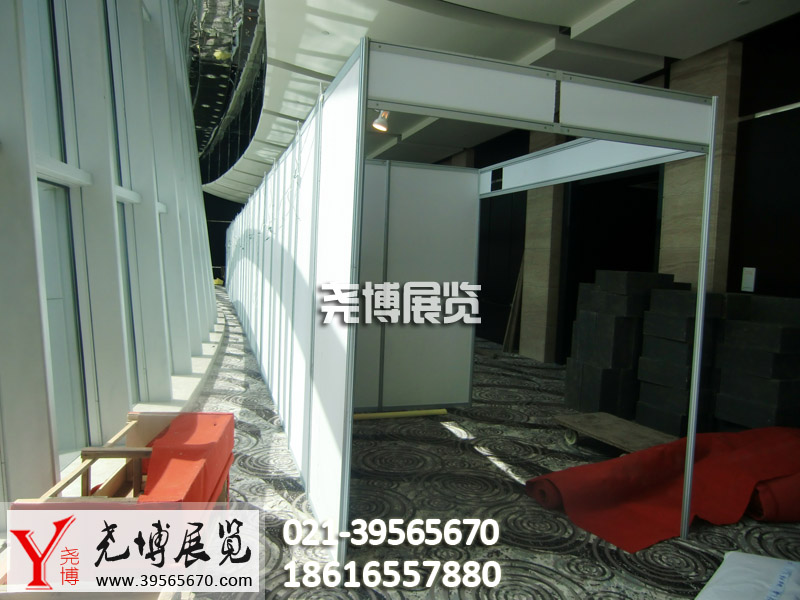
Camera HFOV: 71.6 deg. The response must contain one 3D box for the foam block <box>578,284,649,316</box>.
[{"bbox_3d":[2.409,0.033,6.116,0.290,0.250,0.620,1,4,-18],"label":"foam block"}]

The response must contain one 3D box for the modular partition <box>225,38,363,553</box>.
[{"bbox_3d":[-3.392,-0.696,11.962,0.050,2.500,20.000,1,4,-19],"label":"modular partition"}]

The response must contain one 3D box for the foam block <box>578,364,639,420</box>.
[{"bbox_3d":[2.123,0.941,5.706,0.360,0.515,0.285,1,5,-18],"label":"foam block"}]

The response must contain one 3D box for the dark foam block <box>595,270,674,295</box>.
[{"bbox_3d":[2.477,-0.187,5.880,0.570,0.227,0.490,1,5,-18],"label":"dark foam block"}]

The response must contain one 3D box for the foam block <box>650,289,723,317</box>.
[{"bbox_3d":[2.724,0.031,5.297,0.315,0.221,0.507,0,5,-25],"label":"foam block"}]

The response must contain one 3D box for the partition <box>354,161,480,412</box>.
[{"bbox_3d":[-0.140,-0.113,5.553,2.000,2.500,0.050,1,4,-18],"label":"partition"}]

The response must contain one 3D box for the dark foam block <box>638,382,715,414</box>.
[{"bbox_3d":[2.624,0.915,5.306,0.315,0.221,0.507,0,5,-26],"label":"dark foam block"}]

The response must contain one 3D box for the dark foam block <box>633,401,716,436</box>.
[{"bbox_3d":[2.587,1.136,5.312,0.315,0.221,0.507,0,5,-24],"label":"dark foam block"}]

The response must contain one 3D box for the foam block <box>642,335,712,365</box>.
[{"bbox_3d":[2.635,0.472,5.293,0.315,0.221,0.507,0,5,-24],"label":"foam block"}]

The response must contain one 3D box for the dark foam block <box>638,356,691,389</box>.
[{"bbox_3d":[2.617,0.693,5.308,0.315,0.221,0.507,0,5,-28],"label":"dark foam block"}]

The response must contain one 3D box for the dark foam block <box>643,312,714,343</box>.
[{"bbox_3d":[2.648,0.250,5.307,0.315,0.221,0.507,0,5,-22],"label":"dark foam block"}]

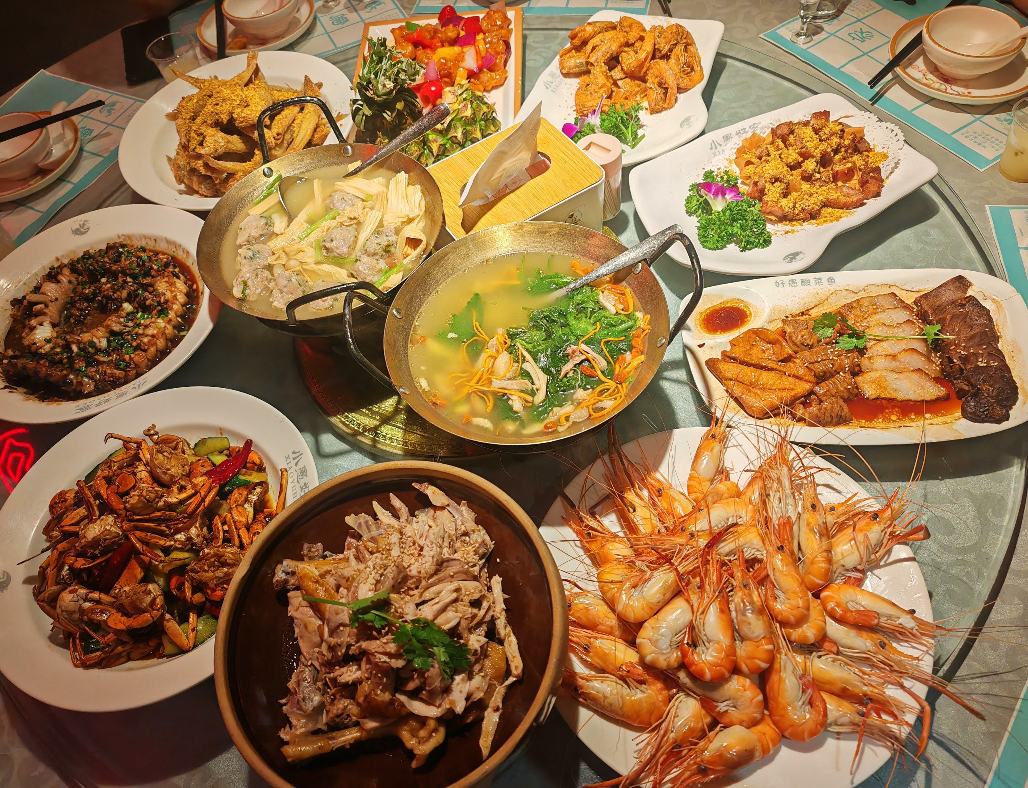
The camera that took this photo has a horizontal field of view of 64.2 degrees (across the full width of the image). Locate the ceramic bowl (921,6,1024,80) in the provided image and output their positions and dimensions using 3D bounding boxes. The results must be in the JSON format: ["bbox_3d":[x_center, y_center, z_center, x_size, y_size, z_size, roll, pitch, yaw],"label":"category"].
[{"bbox_3d":[0.562,-0.425,1.013,0.108,0.050,0.108,20,62,21],"label":"ceramic bowl"}]

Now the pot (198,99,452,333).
[{"bbox_3d":[-0.206,-0.178,0.898,0.266,0.132,0.308,-17,56,-3],"label":"pot"}]

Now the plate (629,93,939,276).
[{"bbox_3d":[0.293,-0.220,0.908,0.309,0.032,0.221,-25,56,-8],"label":"plate"}]

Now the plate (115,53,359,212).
[{"bbox_3d":[-0.359,-0.341,1.085,0.316,0.043,0.316,-4,56,6],"label":"plate"}]

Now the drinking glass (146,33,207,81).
[{"bbox_3d":[-0.490,-0.480,1.208,0.071,0.075,0.071,-28,57,-10],"label":"drinking glass"}]

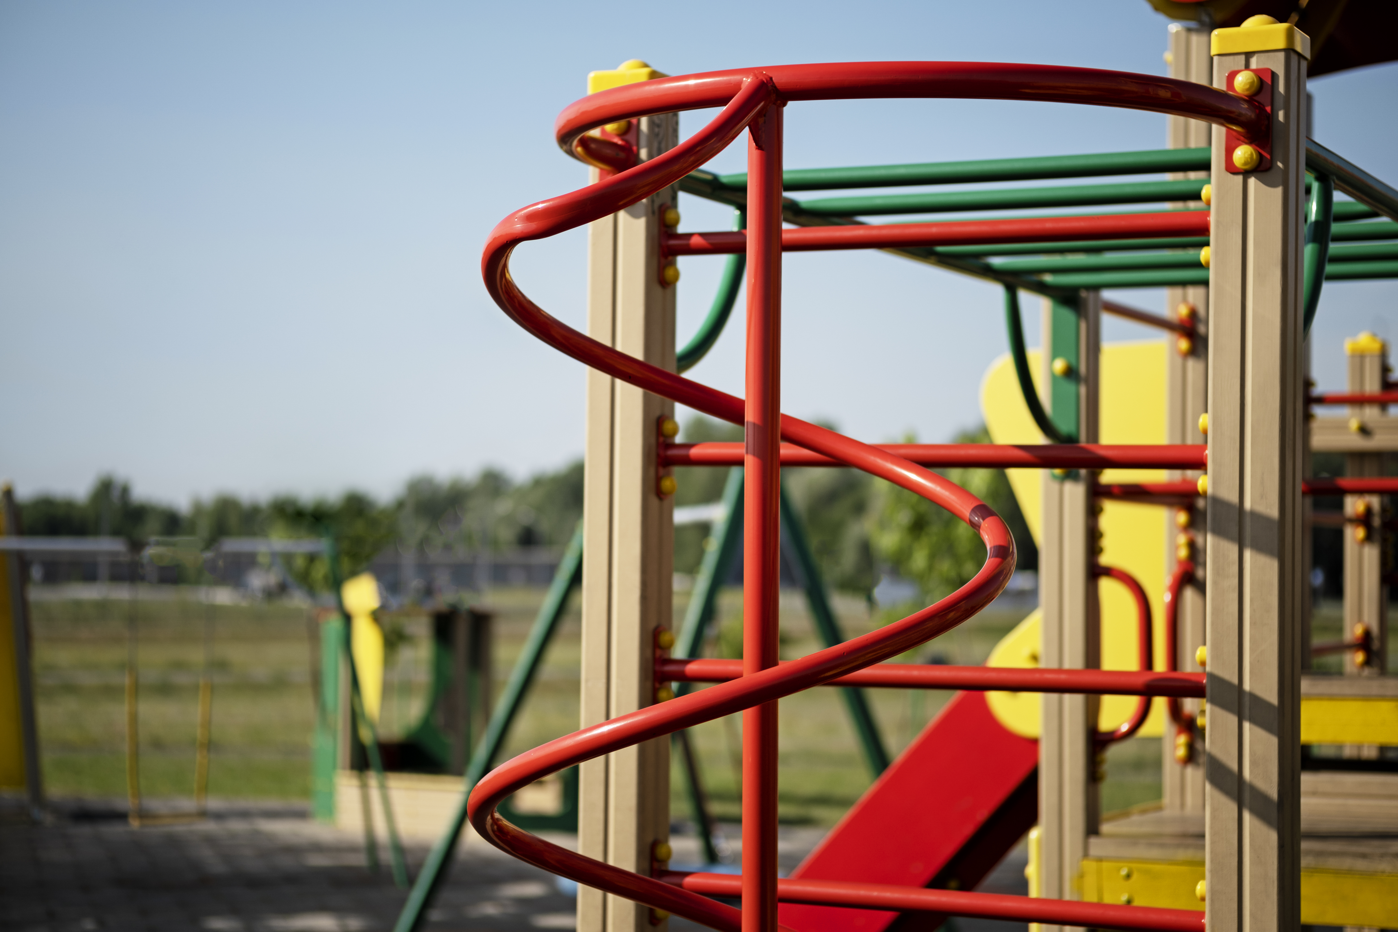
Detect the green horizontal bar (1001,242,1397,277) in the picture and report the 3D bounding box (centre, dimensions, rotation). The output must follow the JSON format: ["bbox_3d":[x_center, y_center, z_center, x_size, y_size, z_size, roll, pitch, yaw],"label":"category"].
[{"bbox_3d":[1.024,-0.401,5.663,0.950,0.034,0.034,0,-2,28],"label":"green horizontal bar"}]

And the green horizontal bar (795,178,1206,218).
[{"bbox_3d":[0.587,-0.438,4.740,0.950,0.034,0.034,0,-2,28],"label":"green horizontal bar"}]

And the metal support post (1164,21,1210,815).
[{"bbox_3d":[1.234,0.410,7.325,0.100,3.000,0.100,0,-2,28],"label":"metal support post"}]

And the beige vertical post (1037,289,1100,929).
[{"bbox_3d":[0.804,0.677,6.345,0.100,2.390,0.100,0,-2,28],"label":"beige vertical post"}]

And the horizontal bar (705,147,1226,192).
[{"bbox_3d":[0.444,-0.450,4.437,0.950,0.034,0.034,0,-2,28],"label":"horizontal bar"}]

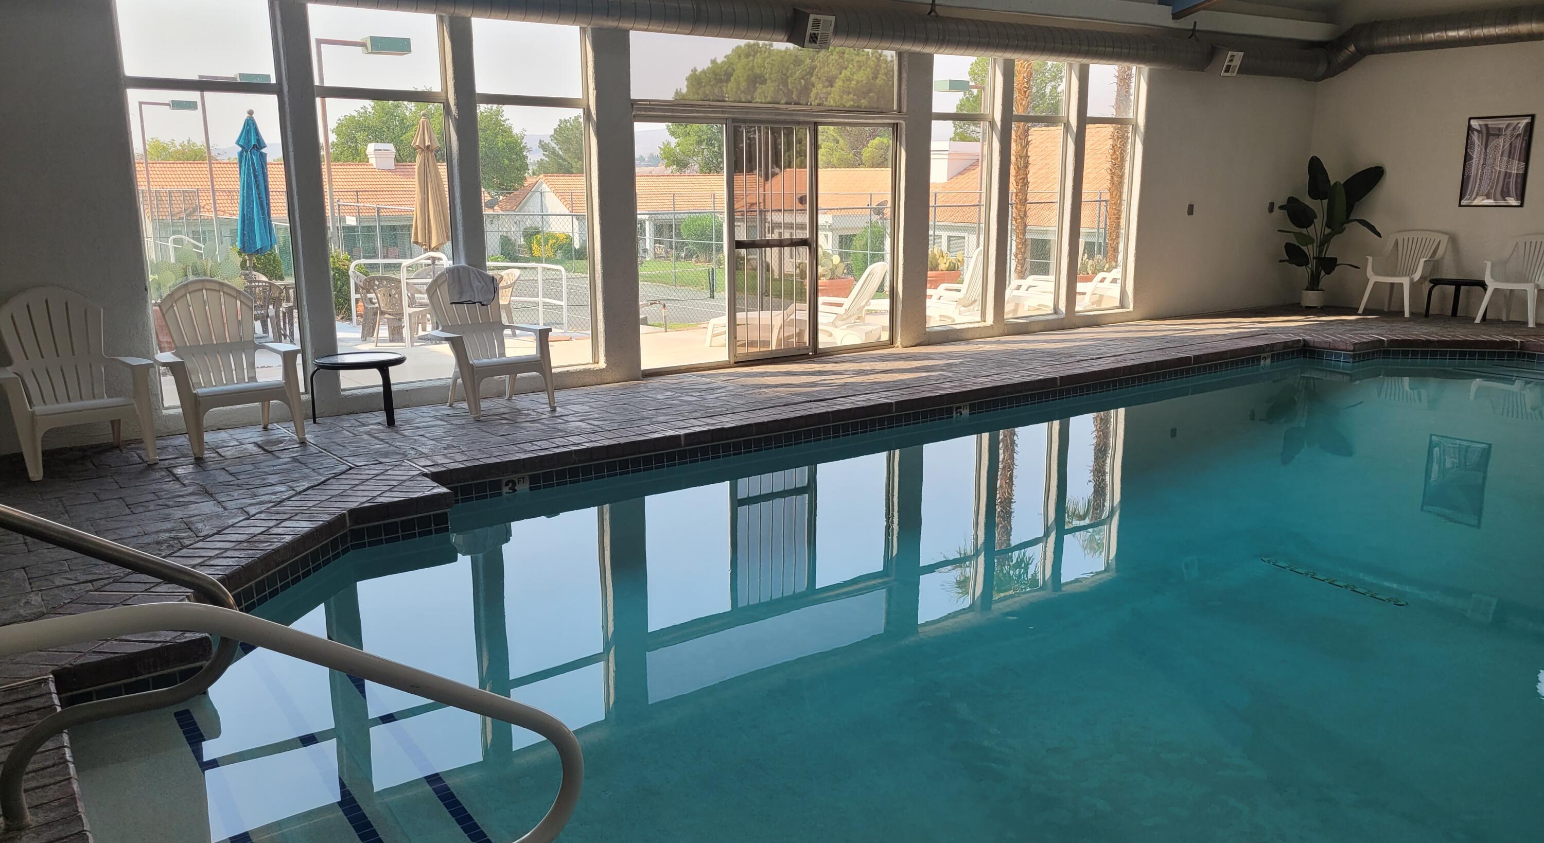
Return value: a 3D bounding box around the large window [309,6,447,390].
[{"bbox_3d":[-2.525,-1.452,7.639,0.853,2.431,0.110,-9,15,-35],"label":"large window"}]

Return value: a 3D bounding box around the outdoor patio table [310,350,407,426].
[{"bbox_3d":[-2.607,-0.197,7.370,0.570,0.390,0.570,-9,15,-35],"label":"outdoor patio table"}]

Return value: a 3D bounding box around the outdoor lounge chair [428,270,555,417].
[{"bbox_3d":[-1.922,-0.539,7.760,0.760,0.920,0.730,-9,15,-35],"label":"outdoor lounge chair"}]

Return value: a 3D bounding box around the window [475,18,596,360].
[{"bbox_3d":[-1.667,-1.559,8.249,0.889,2.432,0.122,-9,15,-35],"label":"window"}]

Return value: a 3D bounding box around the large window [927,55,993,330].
[{"bbox_3d":[1.696,-2.107,10.647,0.838,2.431,0.110,-9,15,-35],"label":"large window"}]

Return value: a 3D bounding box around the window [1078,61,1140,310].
[{"bbox_3d":[3.429,-2.353,11.908,0.882,2.447,0.122,-9,15,-35],"label":"window"}]

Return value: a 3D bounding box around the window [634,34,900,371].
[{"bbox_3d":[-0.002,-1.780,9.450,2.627,2.559,0.130,-9,15,-35],"label":"window"}]

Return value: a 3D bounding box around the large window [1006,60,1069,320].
[{"bbox_3d":[2.541,-2.238,11.249,0.861,2.431,0.110,-9,15,-35],"label":"large window"}]

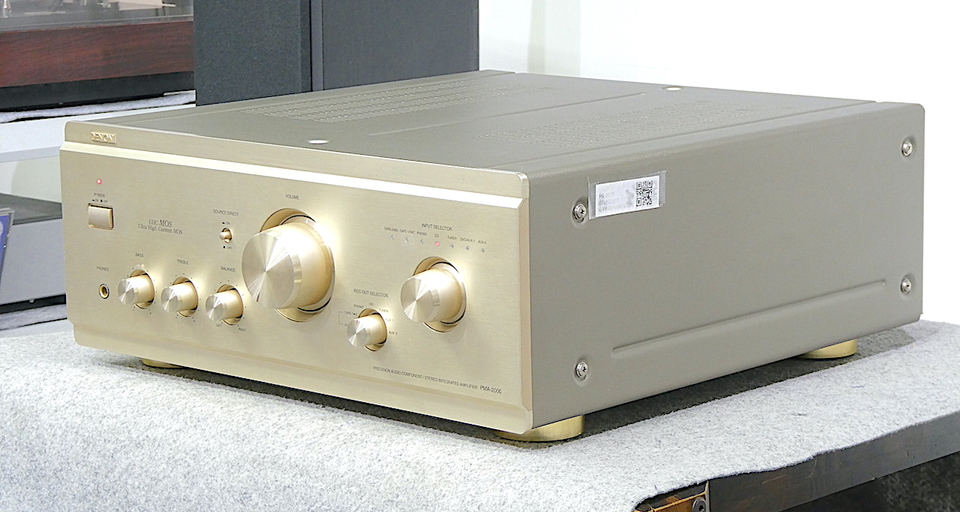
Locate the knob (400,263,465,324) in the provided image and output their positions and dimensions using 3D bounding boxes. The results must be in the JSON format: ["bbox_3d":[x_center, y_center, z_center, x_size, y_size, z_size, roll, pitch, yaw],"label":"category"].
[{"bbox_3d":[-0.029,0.024,1.483,0.031,0.031,0.024,8,13,42],"label":"knob"}]

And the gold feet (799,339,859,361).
[{"bbox_3d":[0.237,0.058,1.754,0.057,0.019,0.057,8,13,42],"label":"gold feet"}]

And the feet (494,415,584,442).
[{"bbox_3d":[0.036,0.099,1.535,0.057,0.019,0.057,-1,10,0],"label":"feet"}]

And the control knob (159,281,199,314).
[{"bbox_3d":[-0.198,0.028,1.646,0.018,0.018,0.018,8,13,42],"label":"control knob"}]

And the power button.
[{"bbox_3d":[-0.258,-0.026,1.699,0.025,0.015,0.006,8,13,42],"label":"power button"}]

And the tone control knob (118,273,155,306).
[{"bbox_3d":[-0.231,0.023,1.675,0.018,0.018,0.018,8,13,42],"label":"tone control knob"}]

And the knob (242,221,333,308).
[{"bbox_3d":[-0.122,0.007,1.564,0.052,0.052,0.030,8,13,42],"label":"knob"}]

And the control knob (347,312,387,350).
[{"bbox_3d":[-0.069,0.046,1.527,0.018,0.018,0.018,8,13,42],"label":"control knob"}]

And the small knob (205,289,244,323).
[{"bbox_3d":[-0.165,0.033,1.615,0.018,0.018,0.018,8,13,42],"label":"small knob"}]

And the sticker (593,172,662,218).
[{"bbox_3d":[0.089,-0.036,1.498,0.001,0.021,0.065,8,13,42],"label":"sticker"}]

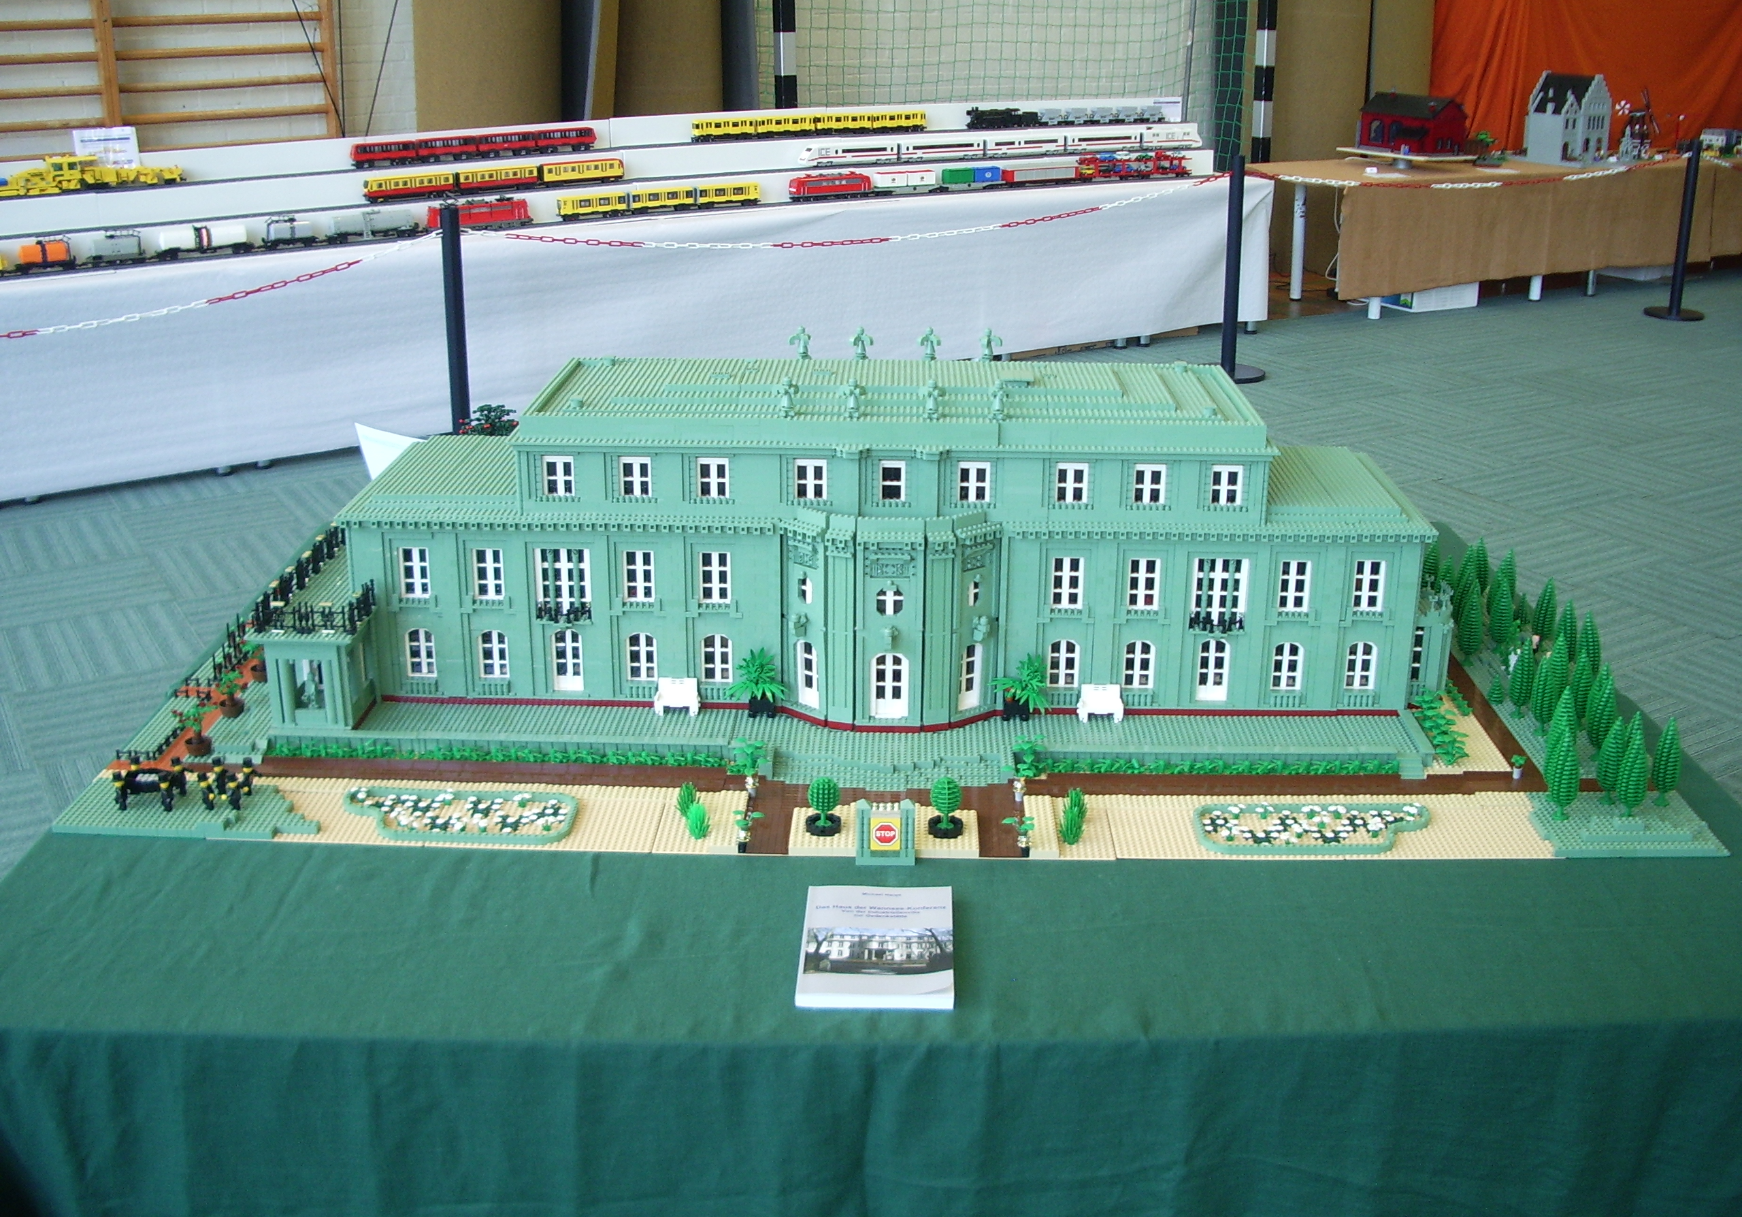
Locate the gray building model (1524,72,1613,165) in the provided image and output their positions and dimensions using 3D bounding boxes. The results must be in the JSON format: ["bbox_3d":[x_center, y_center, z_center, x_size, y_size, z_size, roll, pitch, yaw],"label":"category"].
[{"bbox_3d":[3.960,-2.794,10.040,0.420,0.495,0.350,-12,23,-31],"label":"gray building model"}]

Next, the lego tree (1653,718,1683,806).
[{"bbox_3d":[0.902,0.173,1.994,0.033,0.106,0.033,0,20,-1],"label":"lego tree"}]

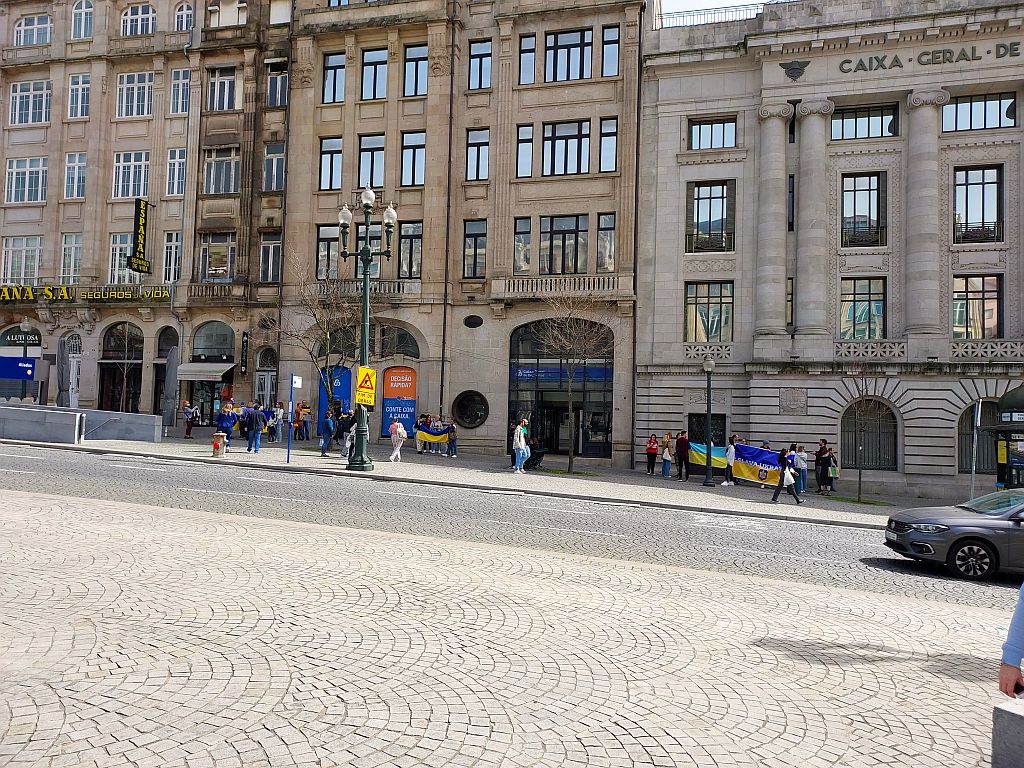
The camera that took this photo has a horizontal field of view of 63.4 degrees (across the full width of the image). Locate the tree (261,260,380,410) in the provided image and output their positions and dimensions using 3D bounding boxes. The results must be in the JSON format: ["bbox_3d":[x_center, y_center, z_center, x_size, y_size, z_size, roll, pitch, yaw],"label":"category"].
[{"bbox_3d":[-7.290,-1.269,32.417,4.500,7.494,4.200,1,-2,14],"label":"tree"}]

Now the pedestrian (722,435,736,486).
[{"bbox_3d":[7.562,2.683,28.800,0.420,1.714,0.500,0,-3,21],"label":"pedestrian"}]

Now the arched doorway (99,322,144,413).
[{"bbox_3d":[-19.256,-0.650,41.002,2.398,4.917,0.400,1,-3,16],"label":"arched doorway"}]

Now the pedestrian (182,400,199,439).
[{"bbox_3d":[-13.313,1.478,34.300,0.550,1.582,0.460,1,-3,9],"label":"pedestrian"}]

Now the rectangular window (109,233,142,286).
[{"bbox_3d":[-20.327,-6.635,43.821,2.252,2.684,0.200,1,-3,16],"label":"rectangular window"}]

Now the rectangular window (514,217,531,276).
[{"bbox_3d":[0.442,-5.734,34.624,0.714,2.474,0.200,1,-2,14],"label":"rectangular window"}]

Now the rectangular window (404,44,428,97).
[{"bbox_3d":[-4.399,-14.420,38.151,1.146,2.420,0.200,1,-3,15],"label":"rectangular window"}]

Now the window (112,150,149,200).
[{"bbox_3d":[-18.212,-10.007,39.608,1.990,2.223,0.200,1,-2,14],"label":"window"}]

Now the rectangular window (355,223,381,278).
[{"bbox_3d":[-6.505,-6.041,37.604,1.259,2.538,0.200,1,-3,16],"label":"rectangular window"}]

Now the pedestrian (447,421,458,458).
[{"bbox_3d":[-2.514,2.303,35.000,0.500,1.648,0.500,2,-3,-13],"label":"pedestrian"}]

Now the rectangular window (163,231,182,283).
[{"bbox_3d":[-17.616,-6.575,43.039,1.035,2.706,0.200,1,-3,16],"label":"rectangular window"}]

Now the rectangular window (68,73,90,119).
[{"bbox_3d":[-23.652,-15.744,45.339,1.431,2.480,0.200,1,-3,16],"label":"rectangular window"}]

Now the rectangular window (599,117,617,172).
[{"bbox_3d":[4.329,-10.672,36.990,0.758,2.510,0.200,1,-3,16],"label":"rectangular window"}]

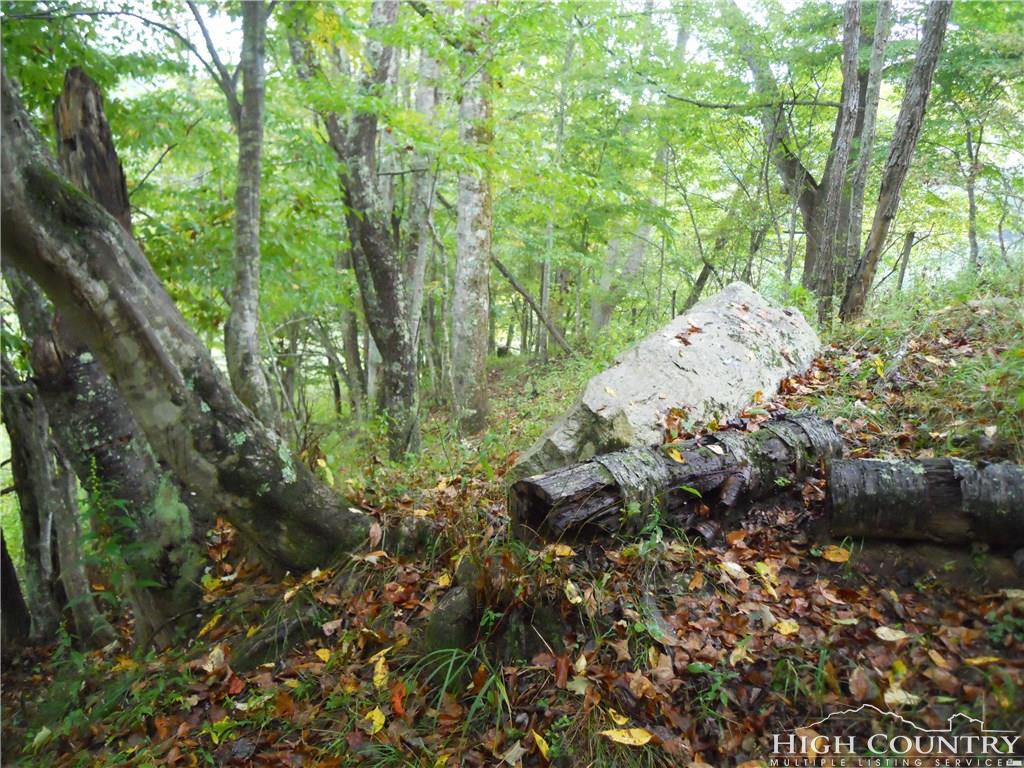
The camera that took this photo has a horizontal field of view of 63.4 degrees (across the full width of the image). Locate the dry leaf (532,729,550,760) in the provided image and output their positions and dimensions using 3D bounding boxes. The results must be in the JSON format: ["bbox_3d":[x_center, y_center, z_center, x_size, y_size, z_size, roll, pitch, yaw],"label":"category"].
[{"bbox_3d":[0.073,0.904,2.078,0.035,0.020,0.084,-22,42,-20],"label":"dry leaf"}]

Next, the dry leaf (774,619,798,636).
[{"bbox_3d":[0.842,0.746,2.537,0.070,0.014,0.050,-6,24,2],"label":"dry leaf"}]

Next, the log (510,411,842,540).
[{"bbox_3d":[0.774,0.374,3.475,1.675,0.260,0.260,-7,8,-30],"label":"log"}]

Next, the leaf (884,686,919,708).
[{"bbox_3d":[1.056,0.848,2.241,0.085,0.014,0.058,-1,24,14],"label":"leaf"}]

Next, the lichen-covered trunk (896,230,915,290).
[{"bbox_3d":[4.038,-1.252,8.472,0.070,0.638,0.070,10,5,0],"label":"lichen-covered trunk"}]

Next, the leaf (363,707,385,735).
[{"bbox_3d":[-0.357,0.877,2.158,0.055,0.018,0.071,3,40,2],"label":"leaf"}]

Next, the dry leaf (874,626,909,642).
[{"bbox_3d":[1.149,0.757,2.504,0.086,0.014,0.050,8,28,32],"label":"dry leaf"}]

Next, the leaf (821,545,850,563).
[{"bbox_3d":[1.155,0.606,2.943,0.089,0.016,0.062,1,25,18],"label":"leaf"}]

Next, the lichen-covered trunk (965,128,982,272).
[{"bbox_3d":[5.566,-2.215,9.923,0.085,1.770,0.085,-1,5,0],"label":"lichen-covered trunk"}]

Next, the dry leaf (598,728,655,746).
[{"bbox_3d":[0.290,0.894,2.107,0.129,0.016,0.060,0,24,12],"label":"dry leaf"}]

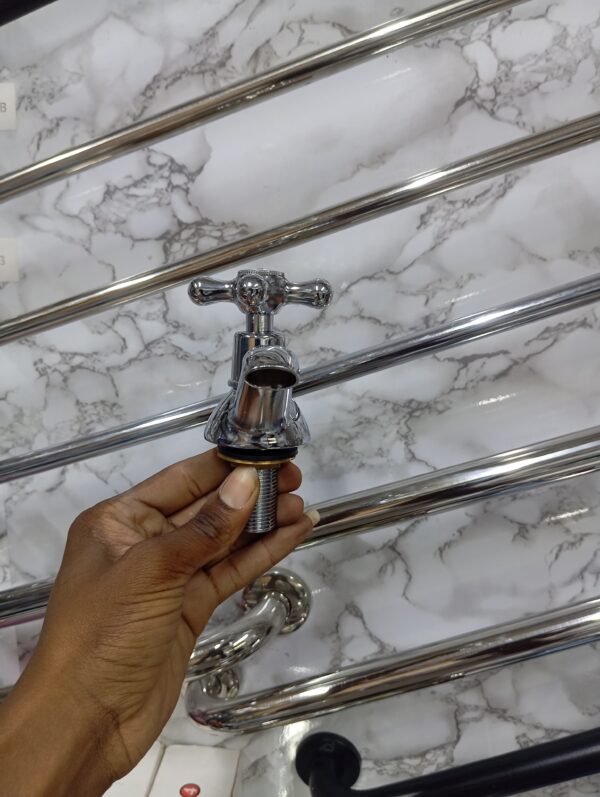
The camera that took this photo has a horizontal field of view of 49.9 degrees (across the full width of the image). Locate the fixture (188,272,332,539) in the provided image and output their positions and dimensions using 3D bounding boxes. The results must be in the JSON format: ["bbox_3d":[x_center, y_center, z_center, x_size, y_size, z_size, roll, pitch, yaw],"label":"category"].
[{"bbox_3d":[-0.017,0.005,0.288,0.065,0.120,0.096,1,9,-9],"label":"fixture"}]

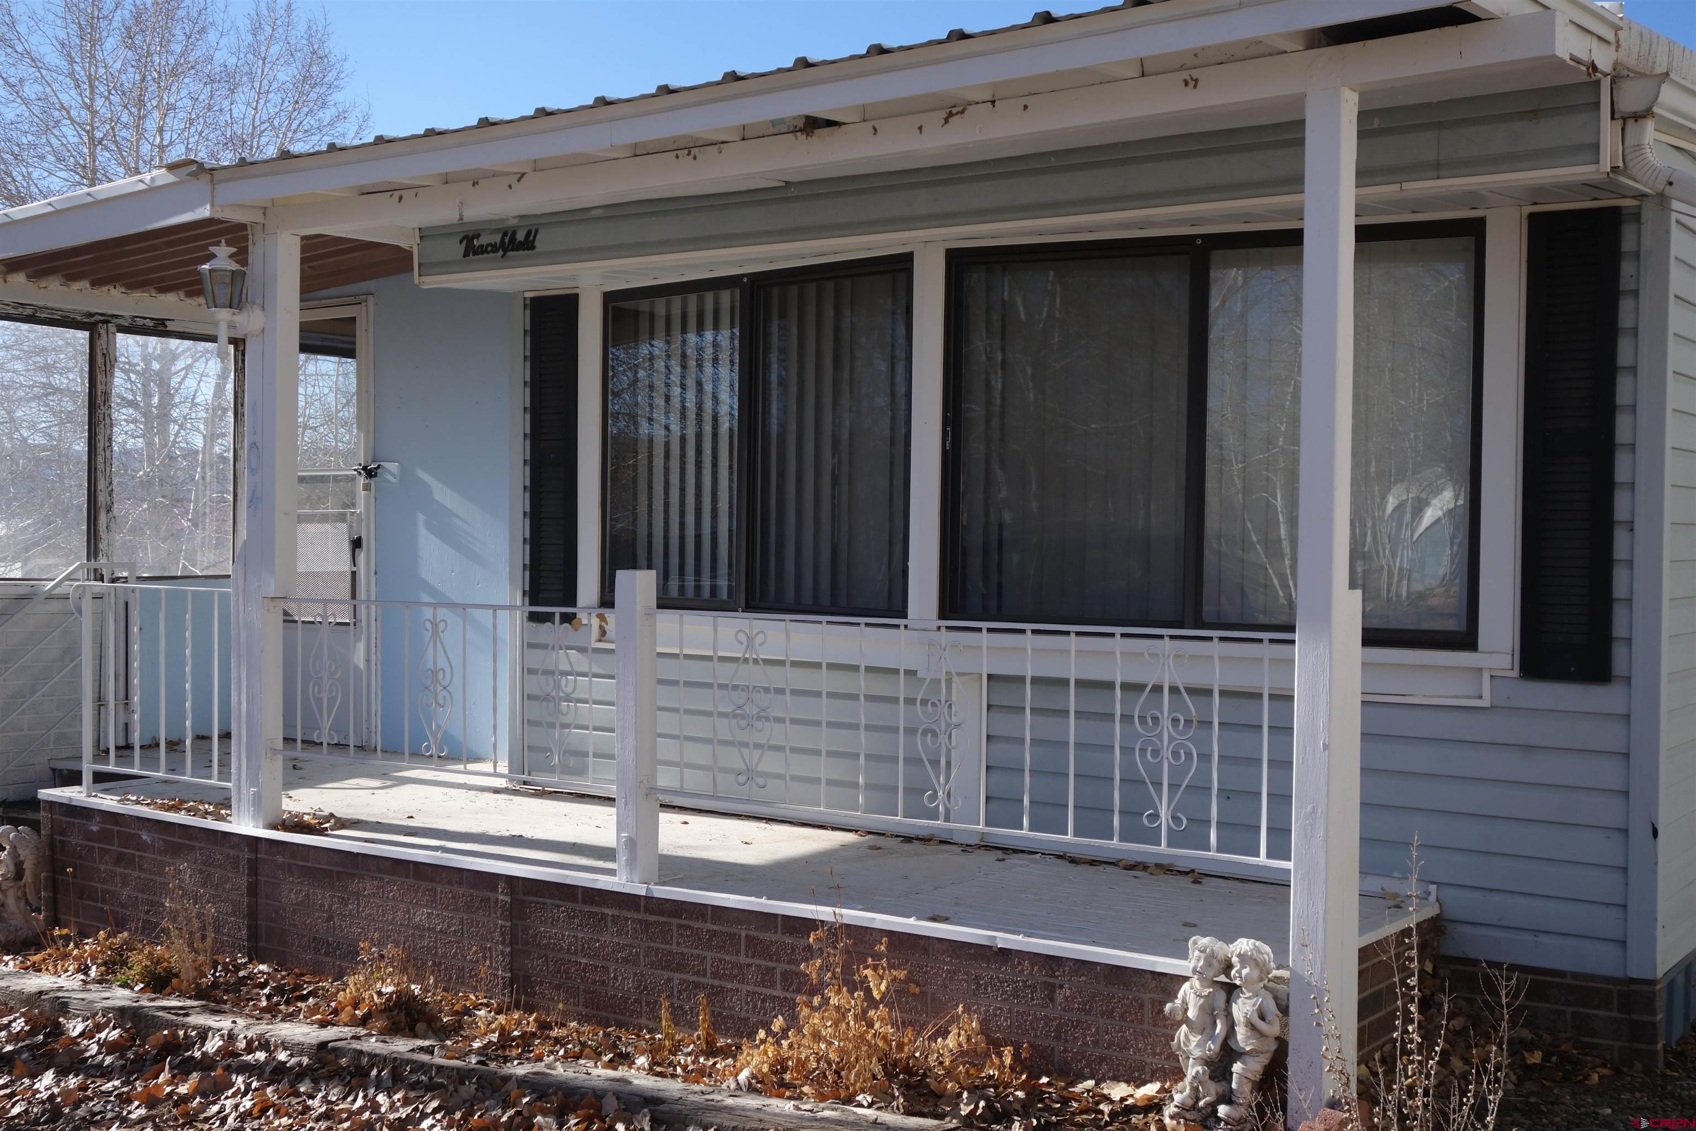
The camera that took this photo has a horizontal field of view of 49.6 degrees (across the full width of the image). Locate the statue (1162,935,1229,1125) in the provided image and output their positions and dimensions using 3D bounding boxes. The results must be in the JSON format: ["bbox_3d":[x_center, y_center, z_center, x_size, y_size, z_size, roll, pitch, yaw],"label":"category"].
[{"bbox_3d":[0.786,1.050,4.150,0.135,0.420,0.145,1,1,33],"label":"statue"}]

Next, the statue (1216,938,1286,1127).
[{"bbox_3d":[0.894,1.034,4.070,0.145,0.420,0.150,1,1,37],"label":"statue"}]

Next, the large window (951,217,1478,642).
[{"bbox_3d":[1.060,-0.403,5.645,1.720,1.225,0.100,1,1,31],"label":"large window"}]

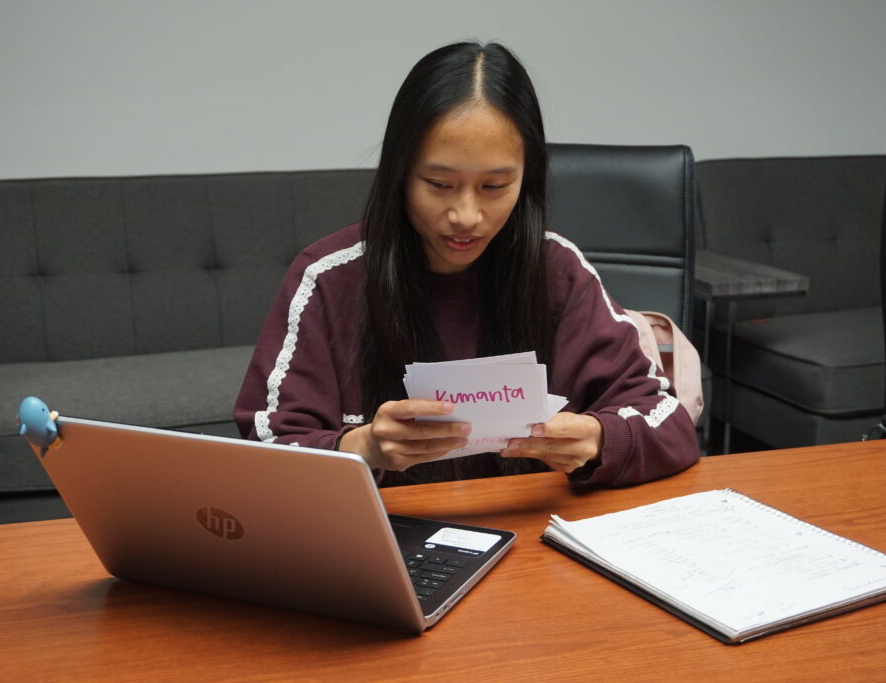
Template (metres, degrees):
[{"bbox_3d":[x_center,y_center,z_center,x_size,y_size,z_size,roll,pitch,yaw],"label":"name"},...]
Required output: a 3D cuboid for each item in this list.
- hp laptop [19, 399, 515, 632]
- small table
[{"bbox_3d":[-0.140,0.126,1.233,0.325,0.205,0.337,5,14,22],"label":"hp laptop"},{"bbox_3d":[0.711,0.103,3.731,0.291,0.622,0.491,-5,14,-22],"label":"small table"}]

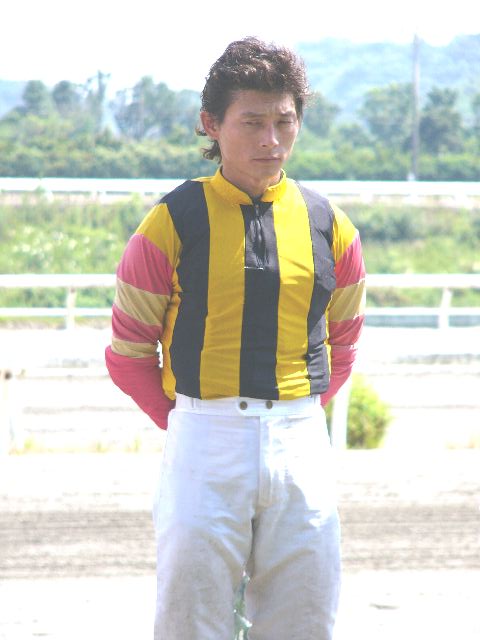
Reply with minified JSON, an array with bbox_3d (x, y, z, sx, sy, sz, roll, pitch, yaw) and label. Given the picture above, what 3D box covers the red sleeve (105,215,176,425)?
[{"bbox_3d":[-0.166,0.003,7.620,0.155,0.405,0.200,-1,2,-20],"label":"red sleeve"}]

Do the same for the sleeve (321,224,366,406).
[{"bbox_3d":[0.166,-0.003,7.680,0.125,0.380,0.185,-1,2,-20],"label":"sleeve"}]

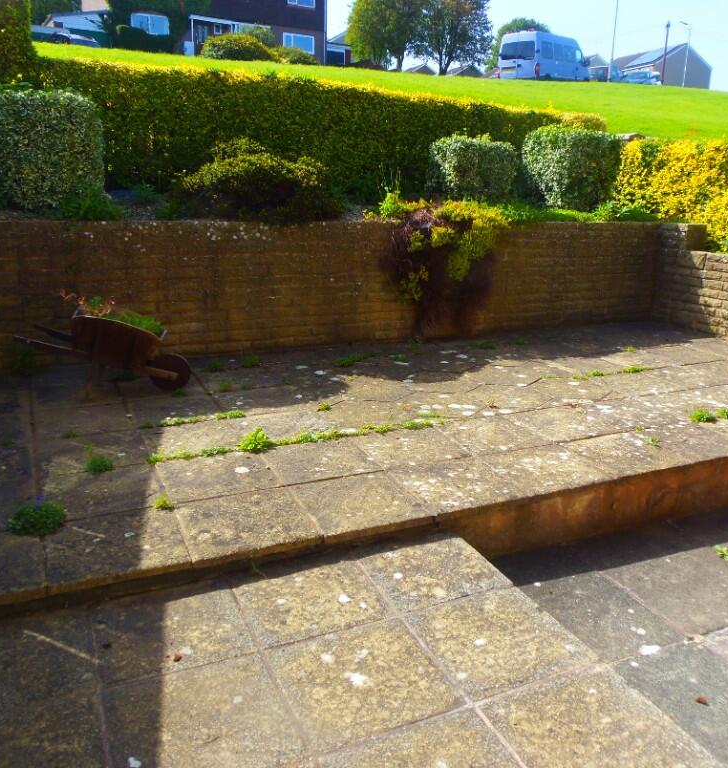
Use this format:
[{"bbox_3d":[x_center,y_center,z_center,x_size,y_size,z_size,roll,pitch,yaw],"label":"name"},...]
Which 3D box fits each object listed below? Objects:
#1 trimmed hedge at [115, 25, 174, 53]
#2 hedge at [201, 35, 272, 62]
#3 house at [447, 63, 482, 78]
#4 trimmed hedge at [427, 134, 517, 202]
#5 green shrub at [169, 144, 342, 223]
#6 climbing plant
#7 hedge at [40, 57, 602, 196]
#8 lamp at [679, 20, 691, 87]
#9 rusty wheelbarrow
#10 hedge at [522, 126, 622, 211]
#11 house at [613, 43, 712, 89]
[{"bbox_3d":[-11.439,-17.953,37.000,2.900,1.400,1.400,-7,16,-29],"label":"trimmed hedge"},{"bbox_3d":[-6.681,-17.746,37.500,3.600,1.300,2.200,-7,16,-29],"label":"hedge"},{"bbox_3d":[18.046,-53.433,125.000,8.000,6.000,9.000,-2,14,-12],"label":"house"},{"bbox_3d":[1.155,-2.341,7.804,0.738,0.670,0.650,-6,17,-23],"label":"trimmed hedge"},{"bbox_3d":[-0.978,-1.729,6.250,1.450,0.640,1.100,-5,15,-22],"label":"green shrub"},{"bbox_3d":[0.669,-1.064,6.200,1.005,1.176,0.500,-5,15,-22],"label":"climbing plant"},{"bbox_3d":[-0.177,-2.667,7.894,6.373,1.110,0.750,-6,17,-23],"label":"hedge"},{"bbox_3d":[32.552,-33.465,72.000,1.050,6.300,0.250,-1,14,-6],"label":"lamp"},{"bbox_3d":[-1.508,-0.197,4.208,0.940,0.530,0.480,-3,16,-16],"label":"rusty wheelbarrow"},{"bbox_3d":[2.277,-2.359,7.862,0.750,0.810,0.750,-6,17,-23],"label":"hedge"},{"bbox_3d":[31.020,-31.986,74.445,8.400,5.700,5.600,-7,17,-26],"label":"house"}]

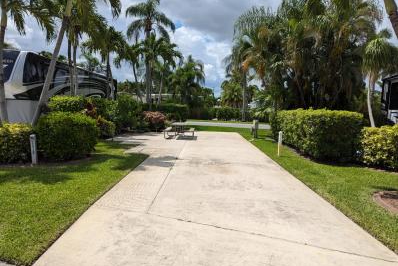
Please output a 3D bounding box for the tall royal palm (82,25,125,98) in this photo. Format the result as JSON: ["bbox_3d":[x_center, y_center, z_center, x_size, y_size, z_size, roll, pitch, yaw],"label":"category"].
[{"bbox_3d":[-5.999,-3.491,17.547,2.800,6.900,2.800,0,5,0],"label":"tall royal palm"}]

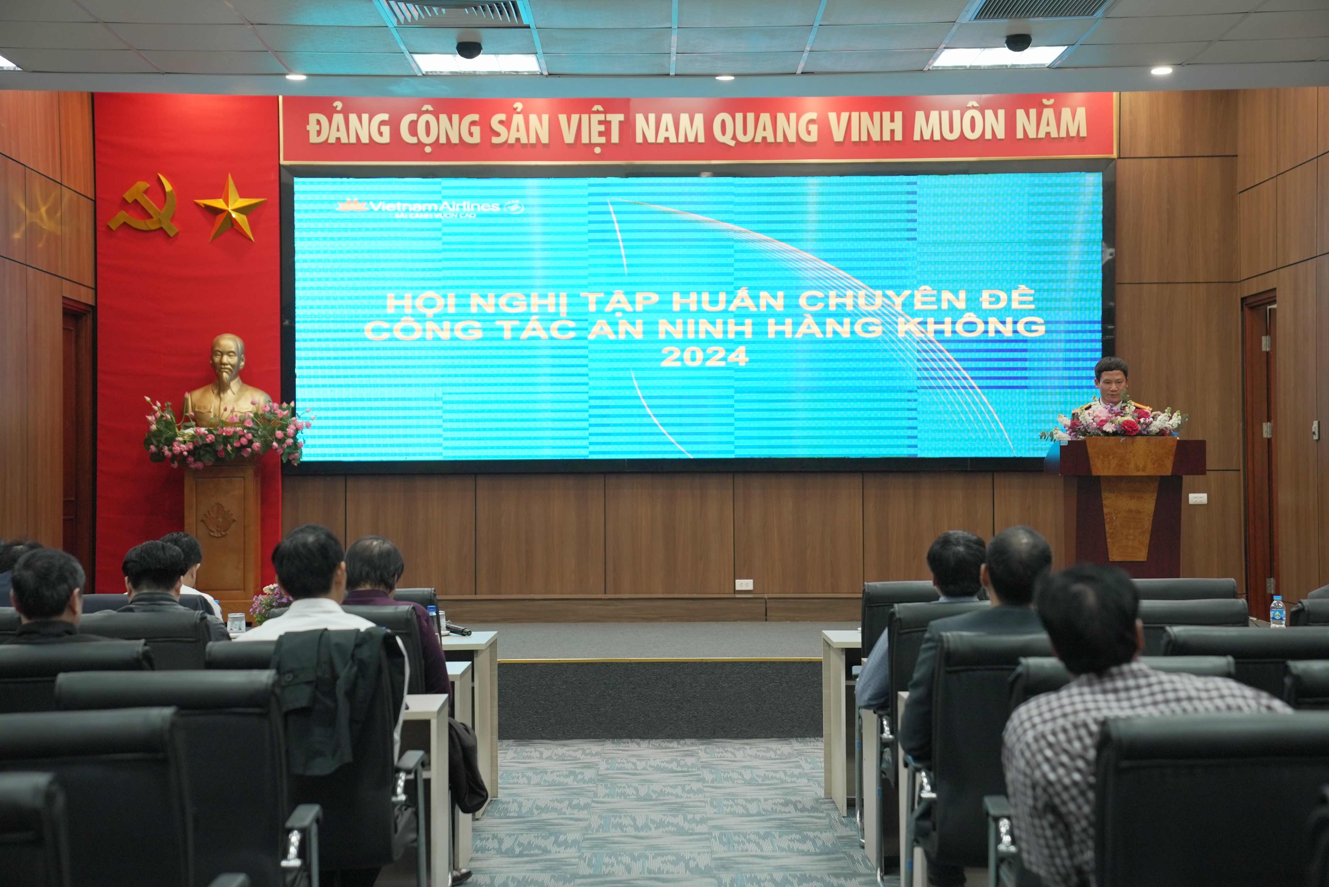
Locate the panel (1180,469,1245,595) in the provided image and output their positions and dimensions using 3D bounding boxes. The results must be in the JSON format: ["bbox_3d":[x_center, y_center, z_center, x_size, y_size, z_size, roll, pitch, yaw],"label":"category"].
[{"bbox_3d":[3.624,0.622,16.501,0.839,0.858,0.030,0,-1,0],"label":"panel"}]

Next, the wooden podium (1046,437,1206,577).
[{"bbox_3d":[2.625,0.570,13.486,0.815,1.210,0.550,0,-1,0],"label":"wooden podium"}]

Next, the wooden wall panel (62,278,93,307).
[{"bbox_3d":[-3.927,-1.008,15.803,0.025,0.115,0.910,0,-1,0],"label":"wooden wall panel"}]

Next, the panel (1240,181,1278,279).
[{"bbox_3d":[4.026,-1.443,16.005,0.030,0.615,1.050,0,-1,0],"label":"panel"}]

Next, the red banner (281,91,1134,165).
[{"bbox_3d":[0.231,-2.200,16.450,5.809,0.513,0.050,0,-1,0],"label":"red banner"}]

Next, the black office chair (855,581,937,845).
[{"bbox_3d":[1.008,1.053,9.472,0.530,1.030,0.620,0,-1,-3],"label":"black office chair"}]

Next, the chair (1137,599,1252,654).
[{"bbox_3d":[1.603,1.008,7.760,0.560,1.015,0.640,0,-1,-2],"label":"chair"}]

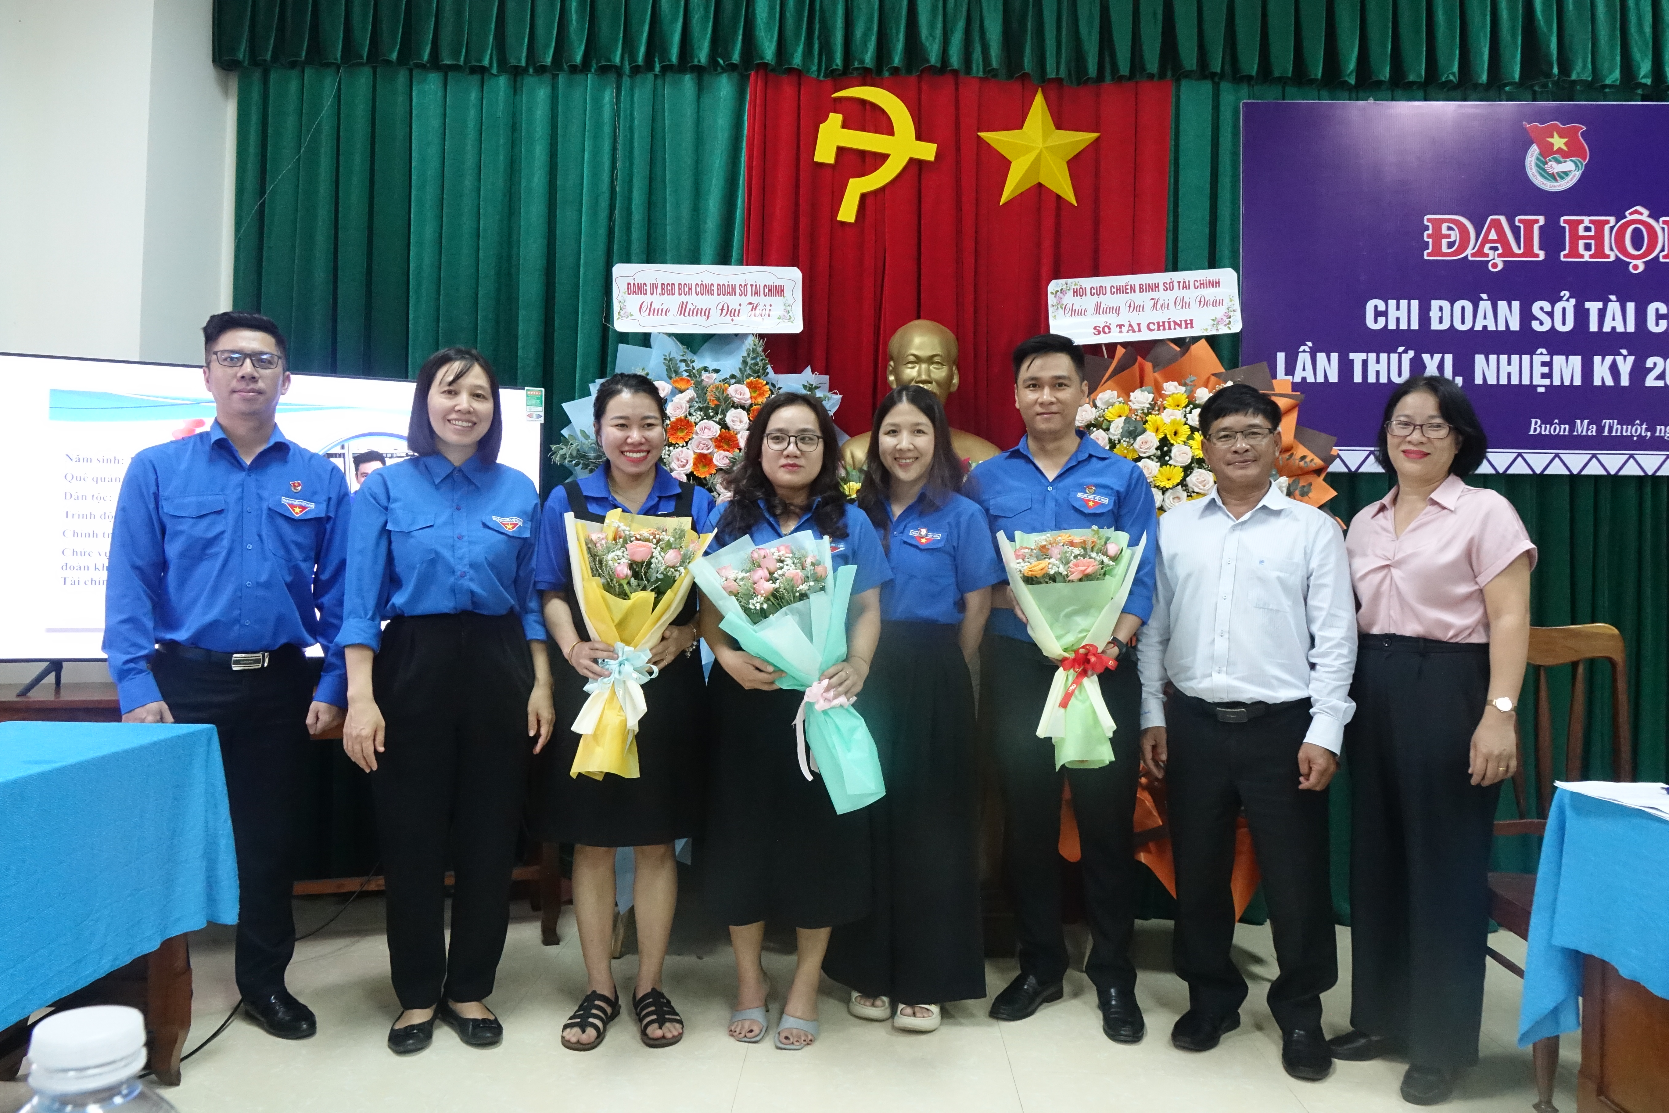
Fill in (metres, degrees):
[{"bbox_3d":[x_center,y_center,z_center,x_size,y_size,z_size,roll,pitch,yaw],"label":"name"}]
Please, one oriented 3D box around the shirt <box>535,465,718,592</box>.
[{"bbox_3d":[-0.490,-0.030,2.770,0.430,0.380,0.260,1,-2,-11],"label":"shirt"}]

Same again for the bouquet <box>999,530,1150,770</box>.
[{"bbox_3d":[0.559,0.214,2.700,0.335,0.550,0.210,0,-3,7],"label":"bouquet"}]

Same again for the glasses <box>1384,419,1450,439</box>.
[{"bbox_3d":[1.340,-0.283,2.660,0.138,0.043,0.140,2,-4,27],"label":"glasses"}]

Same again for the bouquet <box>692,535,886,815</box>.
[{"bbox_3d":[-0.050,0.255,2.590,0.350,0.620,0.210,-17,-3,-2],"label":"bouquet"}]

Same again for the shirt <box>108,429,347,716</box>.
[{"bbox_3d":[-1.465,0.025,2.820,0.540,0.700,0.270,2,-2,-27],"label":"shirt"}]

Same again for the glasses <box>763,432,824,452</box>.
[{"bbox_3d":[-0.096,-0.270,2.760,0.140,0.043,0.140,3,-1,0],"label":"glasses"}]

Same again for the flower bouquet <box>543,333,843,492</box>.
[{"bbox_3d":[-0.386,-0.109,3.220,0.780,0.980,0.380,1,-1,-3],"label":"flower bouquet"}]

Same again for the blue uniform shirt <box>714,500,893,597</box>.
[{"bbox_3d":[-0.077,0.025,2.800,0.450,0.430,0.250,1,-1,3],"label":"blue uniform shirt"}]

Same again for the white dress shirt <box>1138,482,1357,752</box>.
[{"bbox_3d":[0.994,0.144,2.790,0.510,0.630,0.270,1,-1,20],"label":"white dress shirt"}]

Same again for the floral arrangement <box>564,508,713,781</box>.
[{"bbox_3d":[-0.447,0.198,2.620,0.310,0.585,0.210,5,-3,-6],"label":"floral arrangement"}]

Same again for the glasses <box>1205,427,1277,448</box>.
[{"bbox_3d":[0.955,-0.280,2.730,0.147,0.043,0.140,-6,-1,19],"label":"glasses"}]

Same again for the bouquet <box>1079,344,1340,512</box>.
[{"bbox_3d":[1.075,-0.315,3.420,0.800,0.620,0.320,0,-2,6],"label":"bouquet"}]

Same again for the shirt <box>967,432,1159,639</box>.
[{"bbox_3d":[0.556,-0.045,2.880,0.490,0.540,0.300,0,-2,17],"label":"shirt"}]

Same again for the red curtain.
[{"bbox_3d":[0.367,-0.230,3.650,1.340,2.750,0.130,1,-1,0],"label":"red curtain"}]

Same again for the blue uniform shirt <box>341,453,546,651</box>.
[{"bbox_3d":[-0.930,0.000,2.760,0.460,0.490,0.260,1,-2,-22],"label":"blue uniform shirt"}]

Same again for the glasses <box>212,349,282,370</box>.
[{"bbox_3d":[-1.420,-0.462,2.810,0.143,0.046,0.140,6,-4,-27],"label":"glasses"}]

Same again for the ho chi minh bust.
[{"bbox_3d":[0.262,-0.373,3.450,0.475,0.610,0.310,1,-1,2],"label":"ho chi minh bust"}]

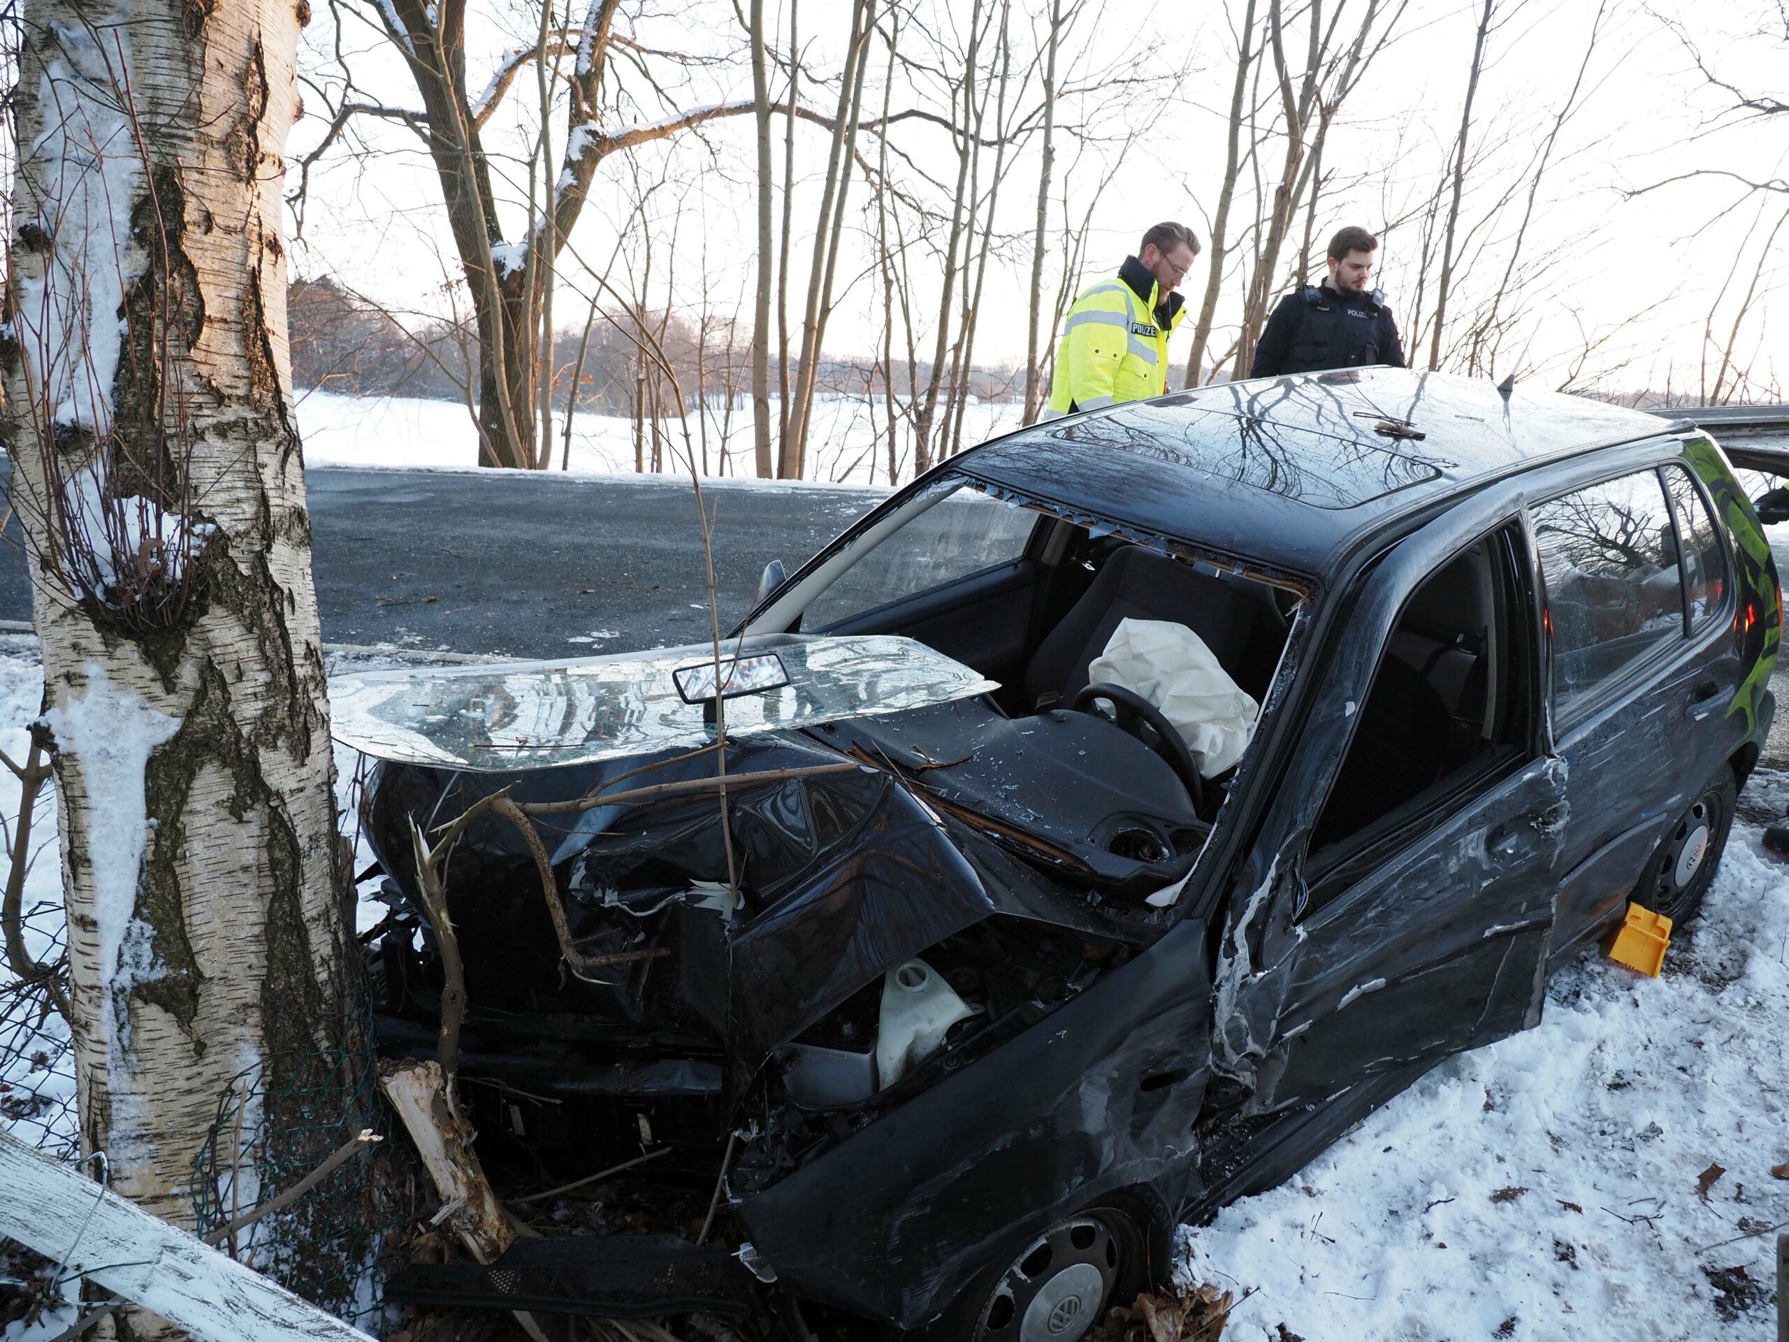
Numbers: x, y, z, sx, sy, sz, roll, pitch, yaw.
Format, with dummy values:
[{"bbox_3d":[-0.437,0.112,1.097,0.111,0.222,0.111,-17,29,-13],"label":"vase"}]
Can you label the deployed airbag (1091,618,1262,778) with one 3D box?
[{"bbox_3d":[0.580,0.055,2.550,0.250,0.320,0.380,-17,26,-34],"label":"deployed airbag"}]

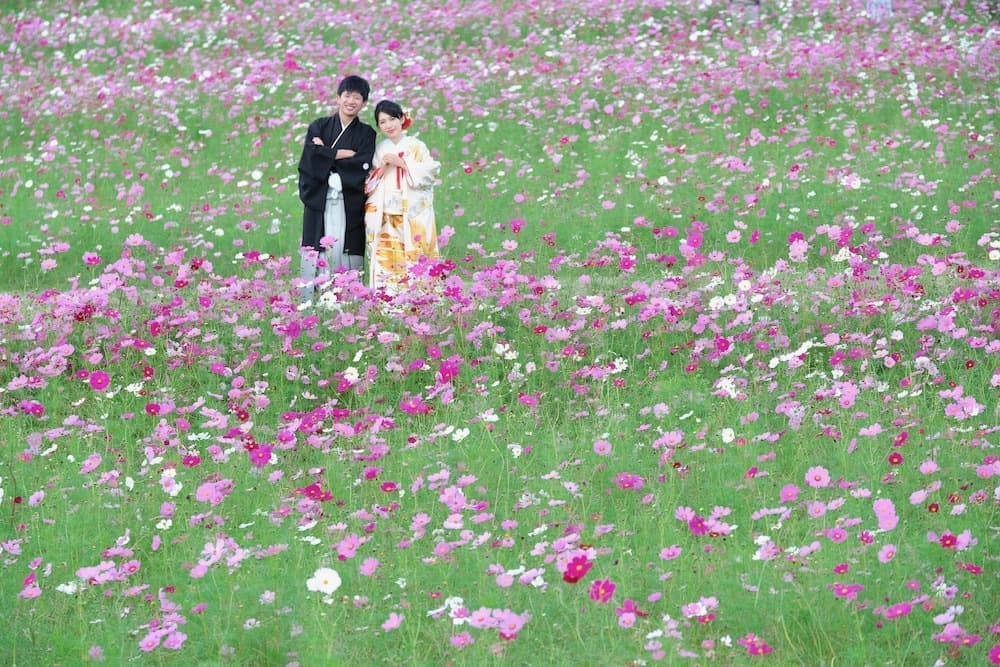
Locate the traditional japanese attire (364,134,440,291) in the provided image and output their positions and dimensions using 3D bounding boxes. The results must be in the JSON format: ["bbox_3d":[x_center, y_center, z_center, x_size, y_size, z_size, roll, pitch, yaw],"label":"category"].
[{"bbox_3d":[-0.660,-0.704,39.500,0.515,1.314,0.430,1,4,7],"label":"traditional japanese attire"}]

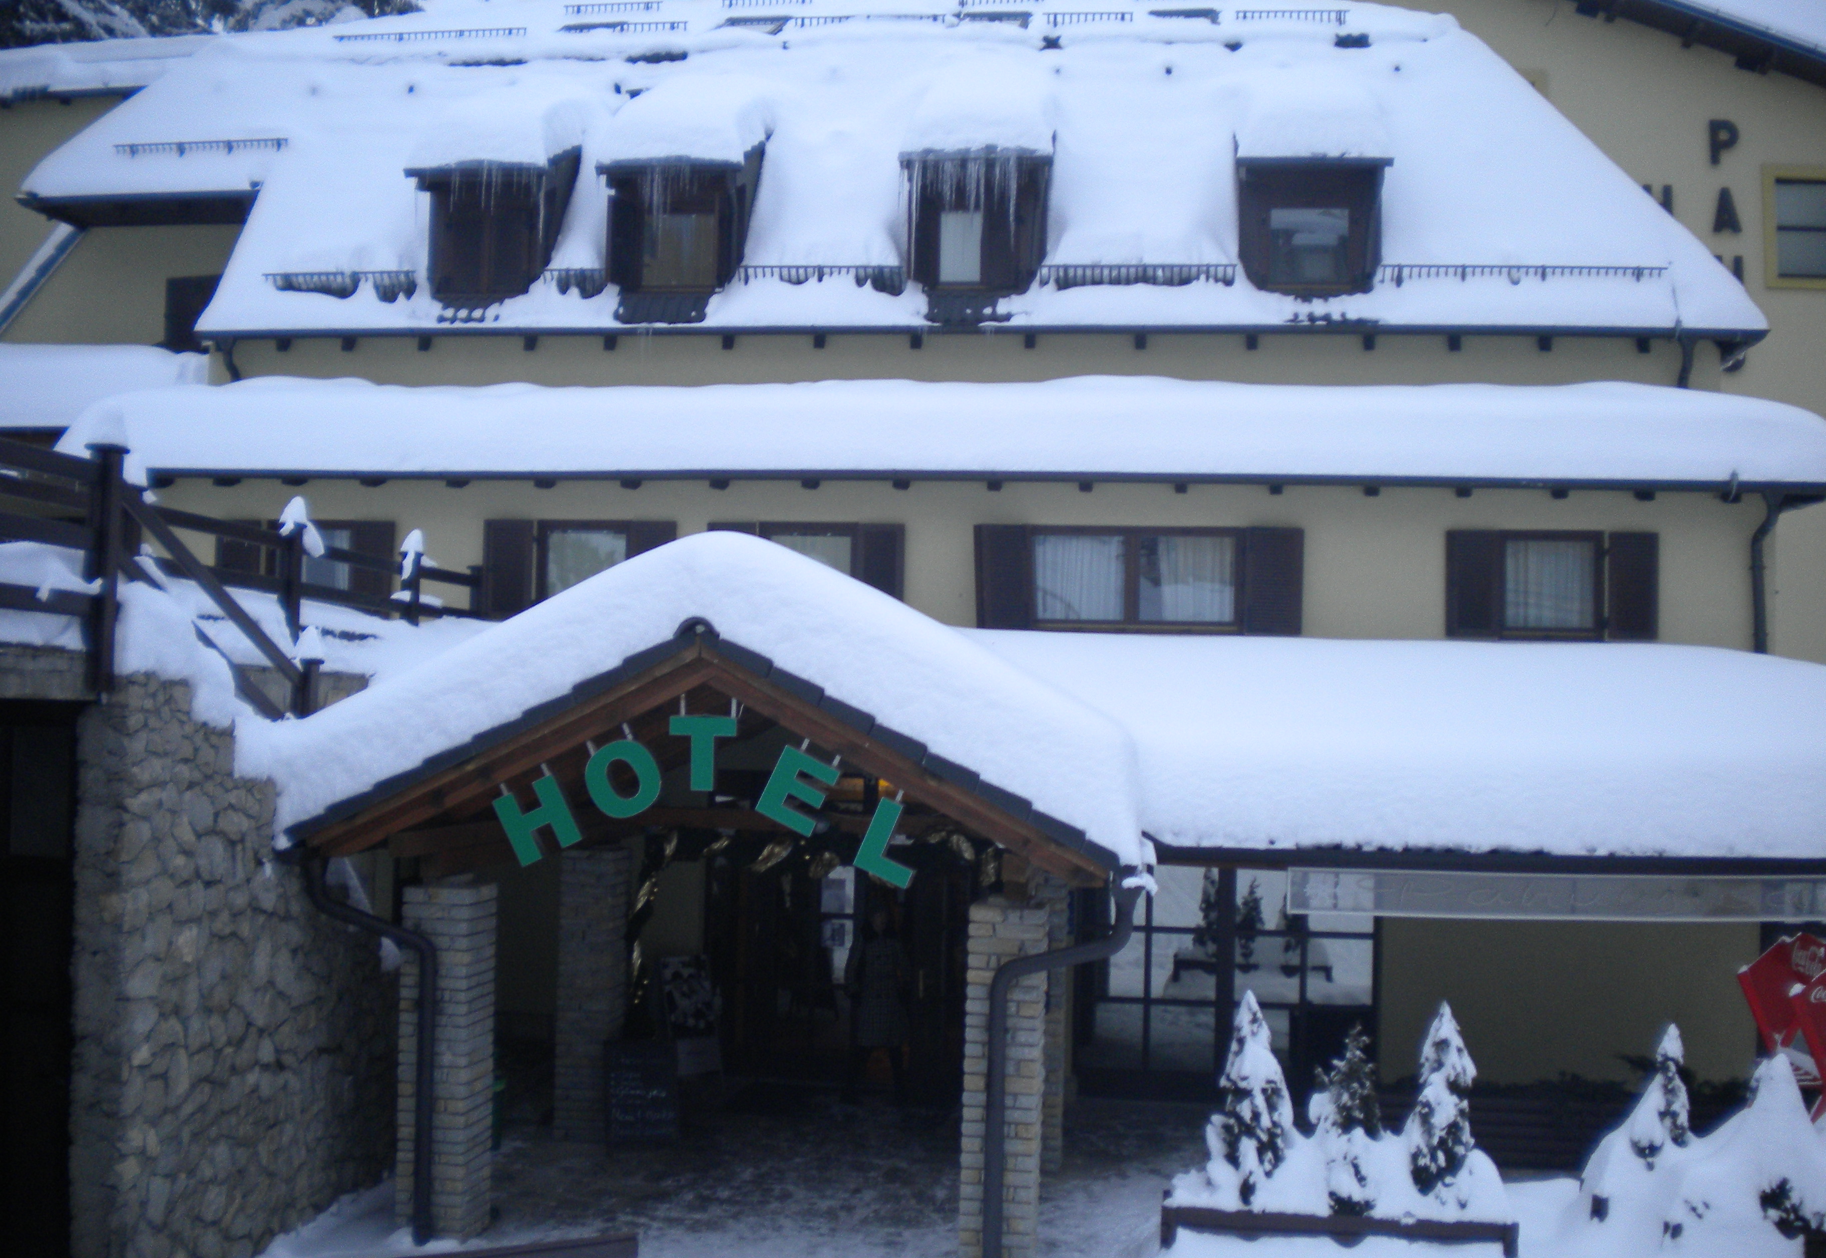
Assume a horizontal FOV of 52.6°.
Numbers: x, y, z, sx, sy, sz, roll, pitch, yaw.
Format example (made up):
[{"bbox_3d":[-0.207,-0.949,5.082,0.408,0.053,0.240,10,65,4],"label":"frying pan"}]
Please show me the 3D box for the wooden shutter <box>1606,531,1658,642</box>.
[{"bbox_3d":[6.339,-0.377,16.261,0.455,0.967,0.050,1,-3,7],"label":"wooden shutter"}]

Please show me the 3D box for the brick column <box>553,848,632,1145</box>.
[{"bbox_3d":[-2.438,2.788,14.211,0.430,2.200,0.430,1,-3,9],"label":"brick column"}]

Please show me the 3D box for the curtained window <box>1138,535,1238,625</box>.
[{"bbox_3d":[3.062,-0.558,20.642,1.057,1.008,0.100,1,-3,8],"label":"curtained window"}]

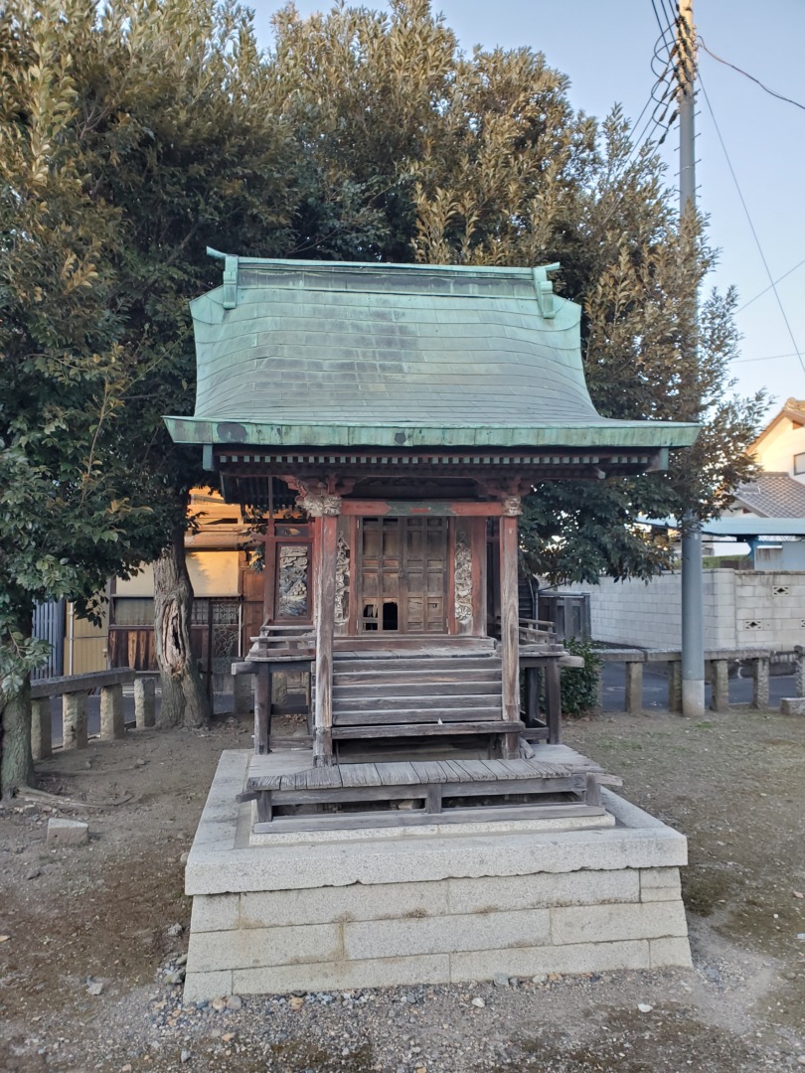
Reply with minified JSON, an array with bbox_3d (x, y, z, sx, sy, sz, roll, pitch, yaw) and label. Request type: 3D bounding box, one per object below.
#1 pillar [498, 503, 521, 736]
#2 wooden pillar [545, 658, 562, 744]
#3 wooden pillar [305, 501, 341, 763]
[{"bbox_3d":[0.528,0.445,3.930,0.084,1.258,0.081,0,-4,-9],"label":"pillar"},{"bbox_3d":[0.794,0.874,4.285,0.067,0.450,0.071,0,-4,-9],"label":"wooden pillar"},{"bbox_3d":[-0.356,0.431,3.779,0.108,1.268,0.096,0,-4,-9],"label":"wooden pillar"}]

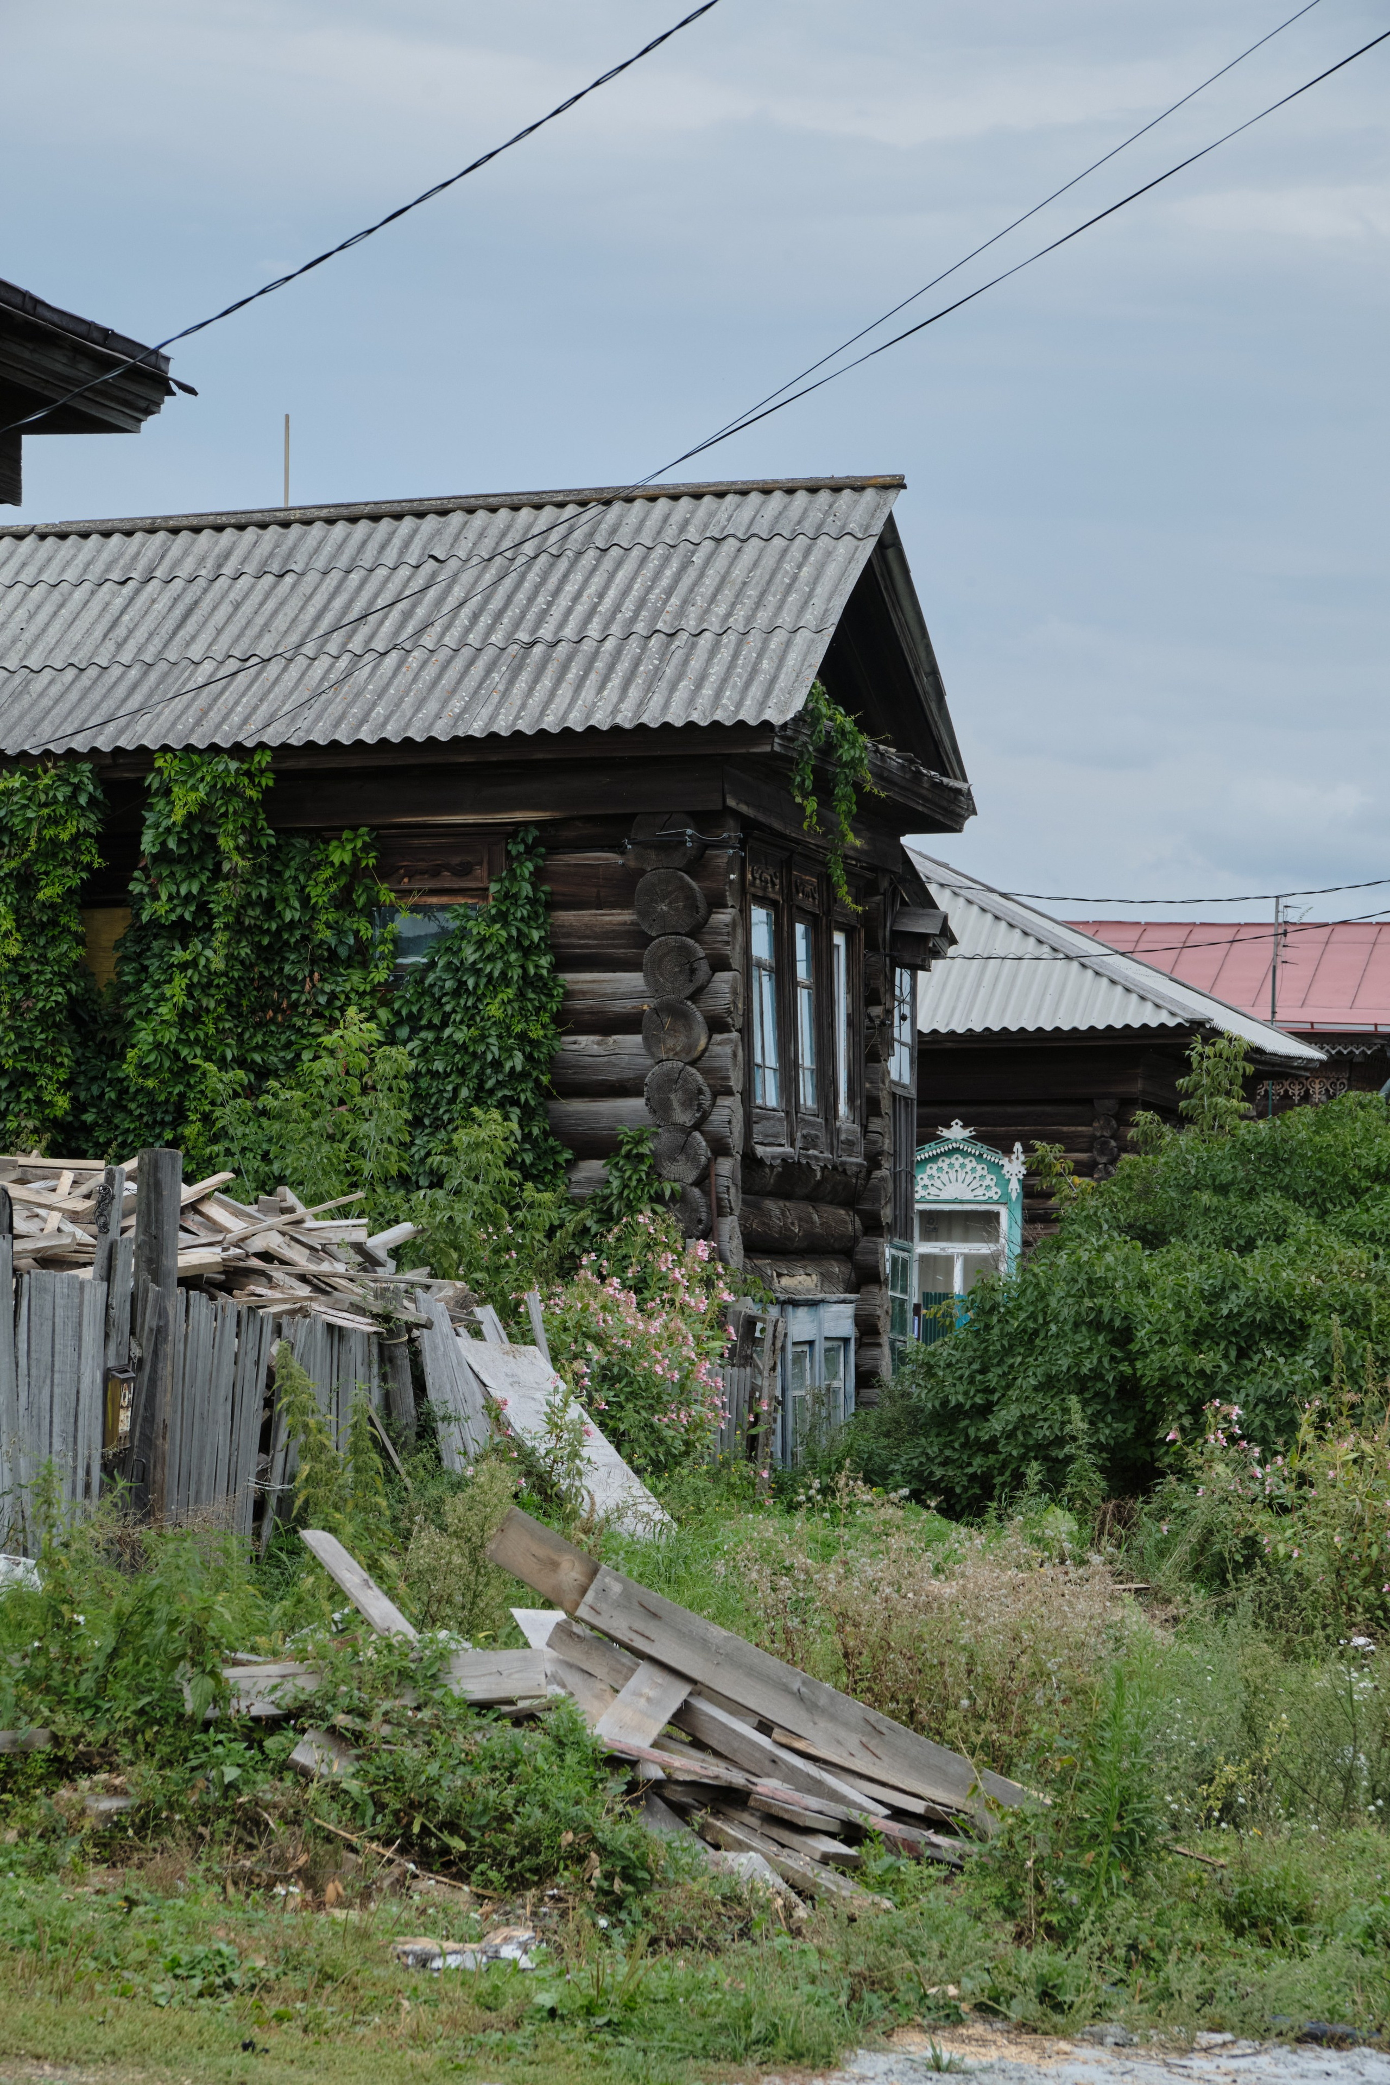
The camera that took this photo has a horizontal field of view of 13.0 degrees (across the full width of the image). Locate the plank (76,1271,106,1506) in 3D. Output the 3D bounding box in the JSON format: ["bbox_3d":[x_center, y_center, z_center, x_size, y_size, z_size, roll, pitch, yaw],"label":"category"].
[{"bbox_3d":[-2.939,1.721,29.600,0.120,1.170,0.028,2,-2,13],"label":"plank"}]

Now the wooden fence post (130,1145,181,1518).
[{"bbox_3d":[-2.613,1.437,29.550,0.205,1.870,0.190,1,-2,13],"label":"wooden fence post"}]

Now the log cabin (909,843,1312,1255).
[{"bbox_3d":[1.268,0.852,54.962,8.000,5.340,8.000,-1,-2,13],"label":"log cabin"}]

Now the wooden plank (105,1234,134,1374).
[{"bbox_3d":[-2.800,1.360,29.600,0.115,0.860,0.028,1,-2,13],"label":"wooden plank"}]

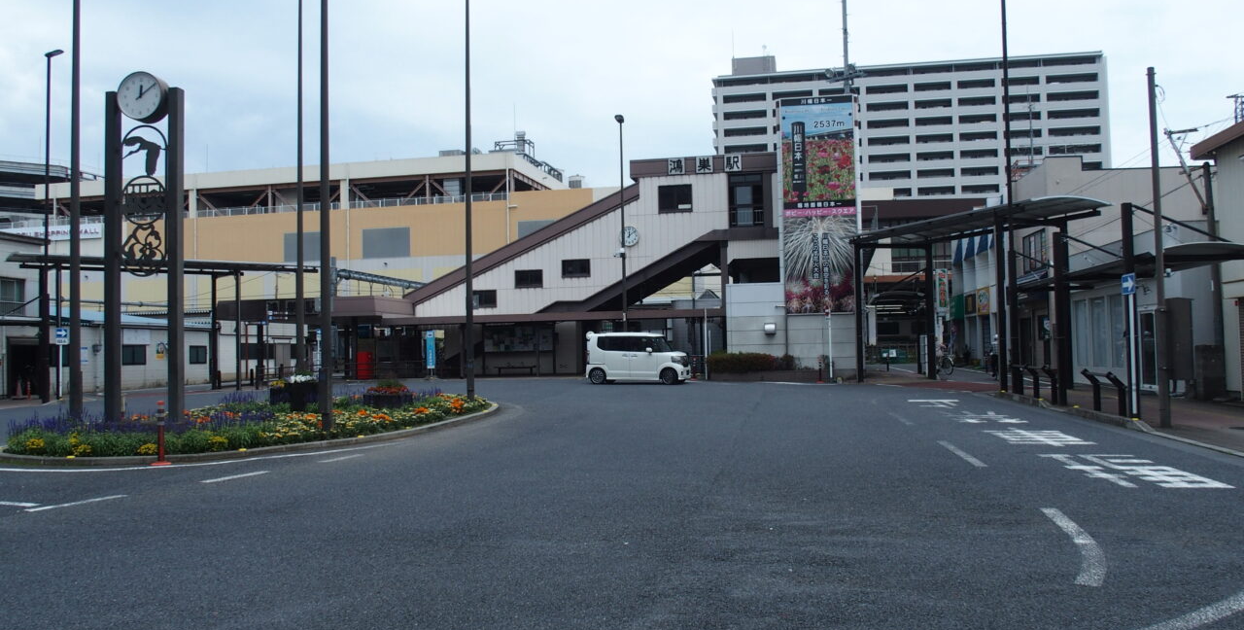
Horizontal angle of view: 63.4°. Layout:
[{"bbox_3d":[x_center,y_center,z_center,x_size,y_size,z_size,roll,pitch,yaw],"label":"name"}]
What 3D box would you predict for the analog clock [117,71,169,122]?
[{"bbox_3d":[-7.769,-3.532,16.400,0.790,0.790,0.290,-1,-2,11],"label":"analog clock"}]

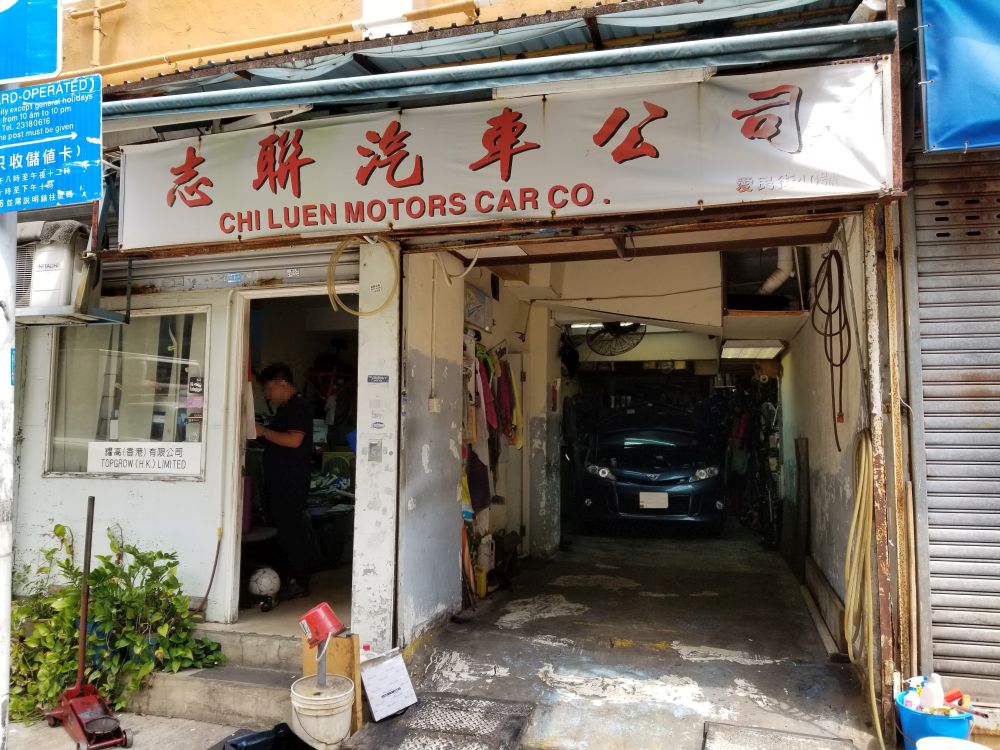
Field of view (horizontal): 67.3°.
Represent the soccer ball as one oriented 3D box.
[{"bbox_3d":[-1.680,1.491,5.370,0.220,0.220,0.220,0,-5,0],"label":"soccer ball"}]

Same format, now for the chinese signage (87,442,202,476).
[{"bbox_3d":[-2.348,0.548,4.968,0.900,0.205,0.020,-1,-5,16],"label":"chinese signage"}]

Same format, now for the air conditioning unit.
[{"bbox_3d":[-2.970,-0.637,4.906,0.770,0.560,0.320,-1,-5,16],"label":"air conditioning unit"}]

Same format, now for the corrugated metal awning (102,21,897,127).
[{"bbox_3d":[-0.388,-1.673,4.276,4.820,0.240,0.320,1,-4,16],"label":"corrugated metal awning"}]

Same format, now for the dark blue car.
[{"bbox_3d":[2.348,1.280,11.205,1.740,1.590,4.550,-1,-5,13],"label":"dark blue car"}]

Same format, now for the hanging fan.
[{"bbox_3d":[1.218,-0.517,7.967,0.640,0.640,0.360,1,33,-7],"label":"hanging fan"}]

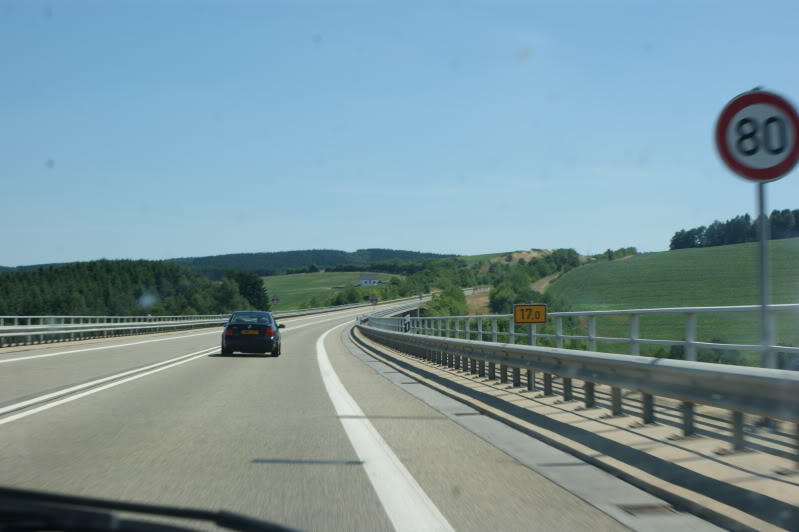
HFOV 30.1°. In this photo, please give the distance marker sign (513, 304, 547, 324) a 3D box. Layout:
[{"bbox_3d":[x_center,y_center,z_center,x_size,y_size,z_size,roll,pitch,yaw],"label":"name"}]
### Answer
[{"bbox_3d":[2.162,0.798,24.600,0.540,0.325,0.035,-1,-2,-2],"label":"distance marker sign"}]

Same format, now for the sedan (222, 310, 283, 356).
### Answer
[{"bbox_3d":[-4.630,2.137,46.800,1.770,1.430,4.380,0,-2,-3],"label":"sedan"}]

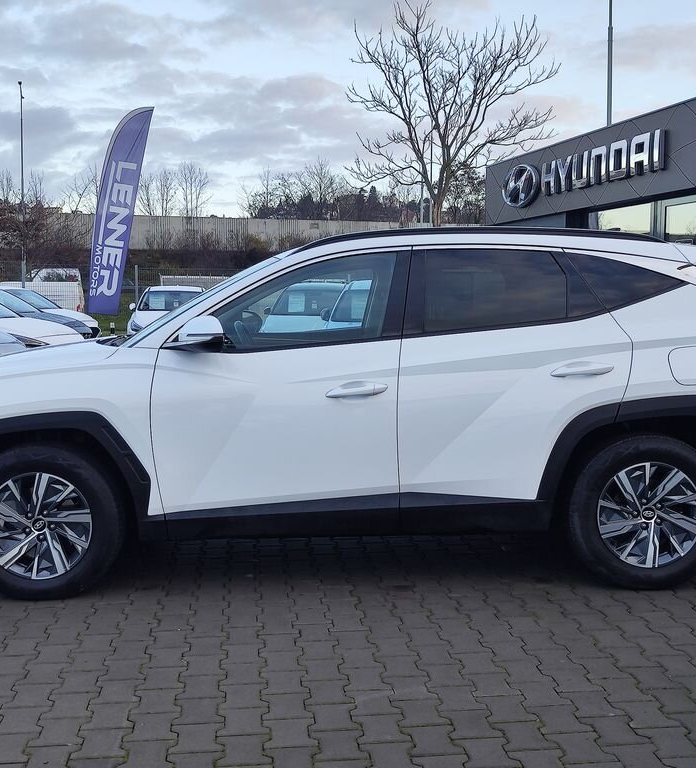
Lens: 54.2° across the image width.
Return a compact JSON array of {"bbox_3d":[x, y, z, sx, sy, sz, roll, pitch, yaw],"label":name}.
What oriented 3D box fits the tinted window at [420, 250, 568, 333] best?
[{"bbox_3d":[0.646,-0.418,2.995,0.670,0.385,0.040,-1,-16,-1],"label":"tinted window"}]

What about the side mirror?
[{"bbox_3d":[-0.612,-0.205,2.788,0.220,0.165,0.240,-1,7,-1],"label":"side mirror"}]

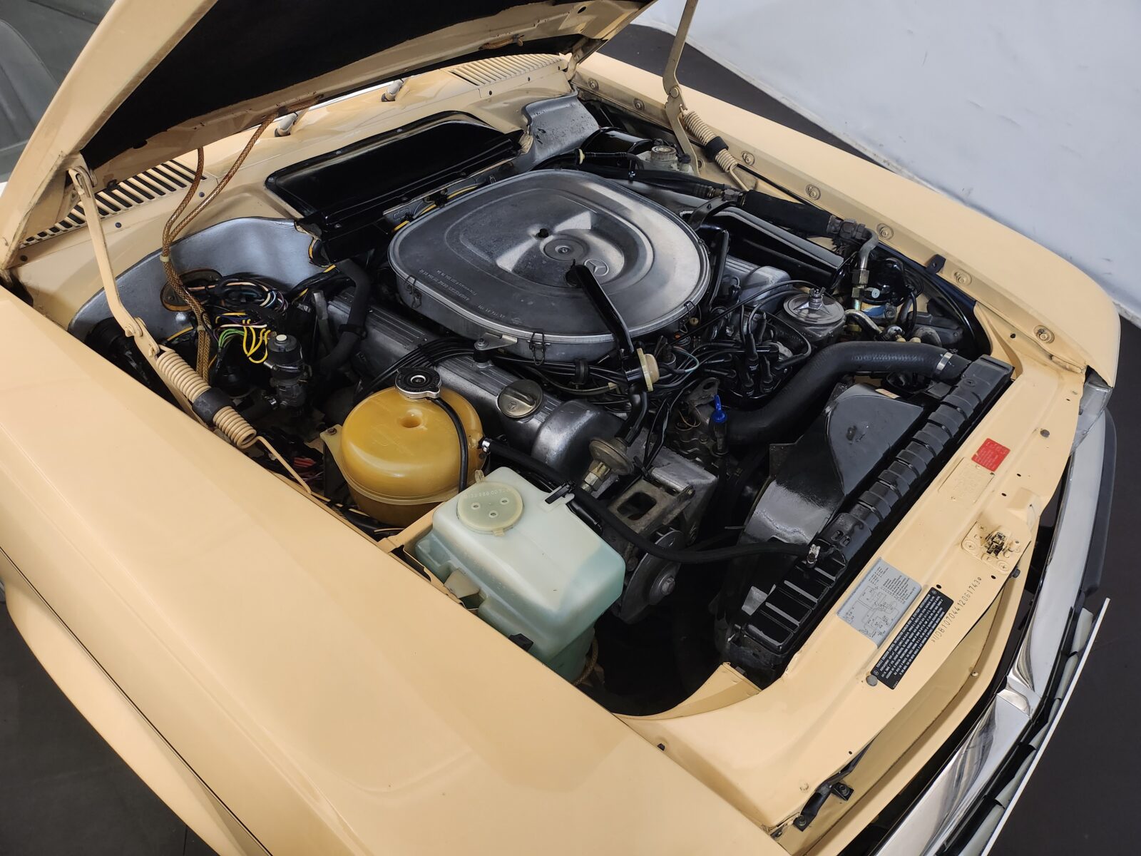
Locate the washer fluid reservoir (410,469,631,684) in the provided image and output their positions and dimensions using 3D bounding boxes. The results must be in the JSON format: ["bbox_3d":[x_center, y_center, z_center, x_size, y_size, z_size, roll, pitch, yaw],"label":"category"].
[{"bbox_3d":[-0.063,0.214,1.045,0.260,0.200,0.165,31,51,30],"label":"washer fluid reservoir"}]

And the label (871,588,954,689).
[{"bbox_3d":[0.396,0.240,0.912,0.026,0.002,0.159,38,54,22],"label":"label"}]

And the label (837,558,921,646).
[{"bbox_3d":[0.366,0.205,0.938,0.057,0.002,0.110,38,54,22],"label":"label"}]

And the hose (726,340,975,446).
[{"bbox_3d":[0.425,-0.071,1.280,0.442,0.110,0.113,-6,42,-7],"label":"hose"}]

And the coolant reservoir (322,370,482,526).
[{"bbox_3d":[-0.230,0.047,1.166,0.215,0.140,0.210,0,42,0],"label":"coolant reservoir"}]

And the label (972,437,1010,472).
[{"bbox_3d":[0.598,0.038,1.123,0.033,0.002,0.058,38,54,22],"label":"label"}]

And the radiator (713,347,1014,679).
[{"bbox_3d":[0.440,0.235,1.204,0.060,0.450,0.685,31,51,30],"label":"radiator"}]

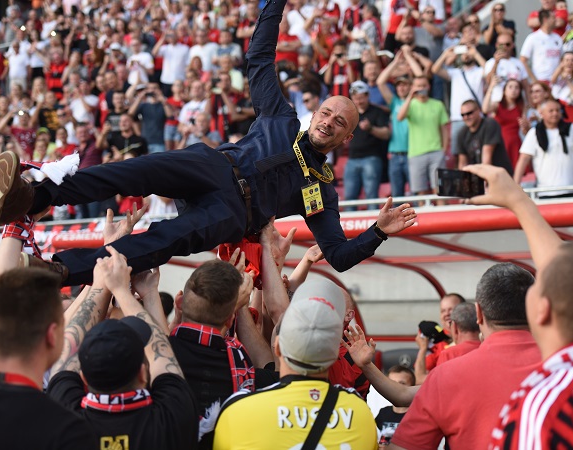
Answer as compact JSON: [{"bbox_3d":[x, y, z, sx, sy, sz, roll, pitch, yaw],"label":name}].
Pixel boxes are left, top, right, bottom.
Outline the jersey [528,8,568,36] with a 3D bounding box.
[{"bbox_3d":[3.474,-2.552,17.400,0.540,0.640,0.300,-1,-3,12],"label":"jersey"}]

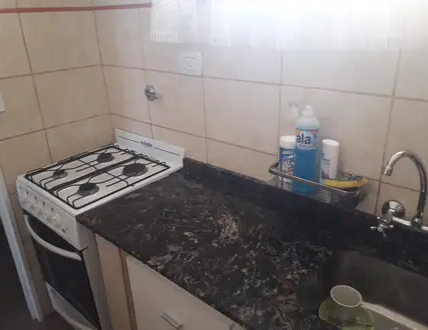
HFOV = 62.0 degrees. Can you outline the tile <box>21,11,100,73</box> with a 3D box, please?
[{"bbox_3d":[-0.692,-0.570,1.646,0.010,0.251,0.352,17,30,38],"label":"tile"}]

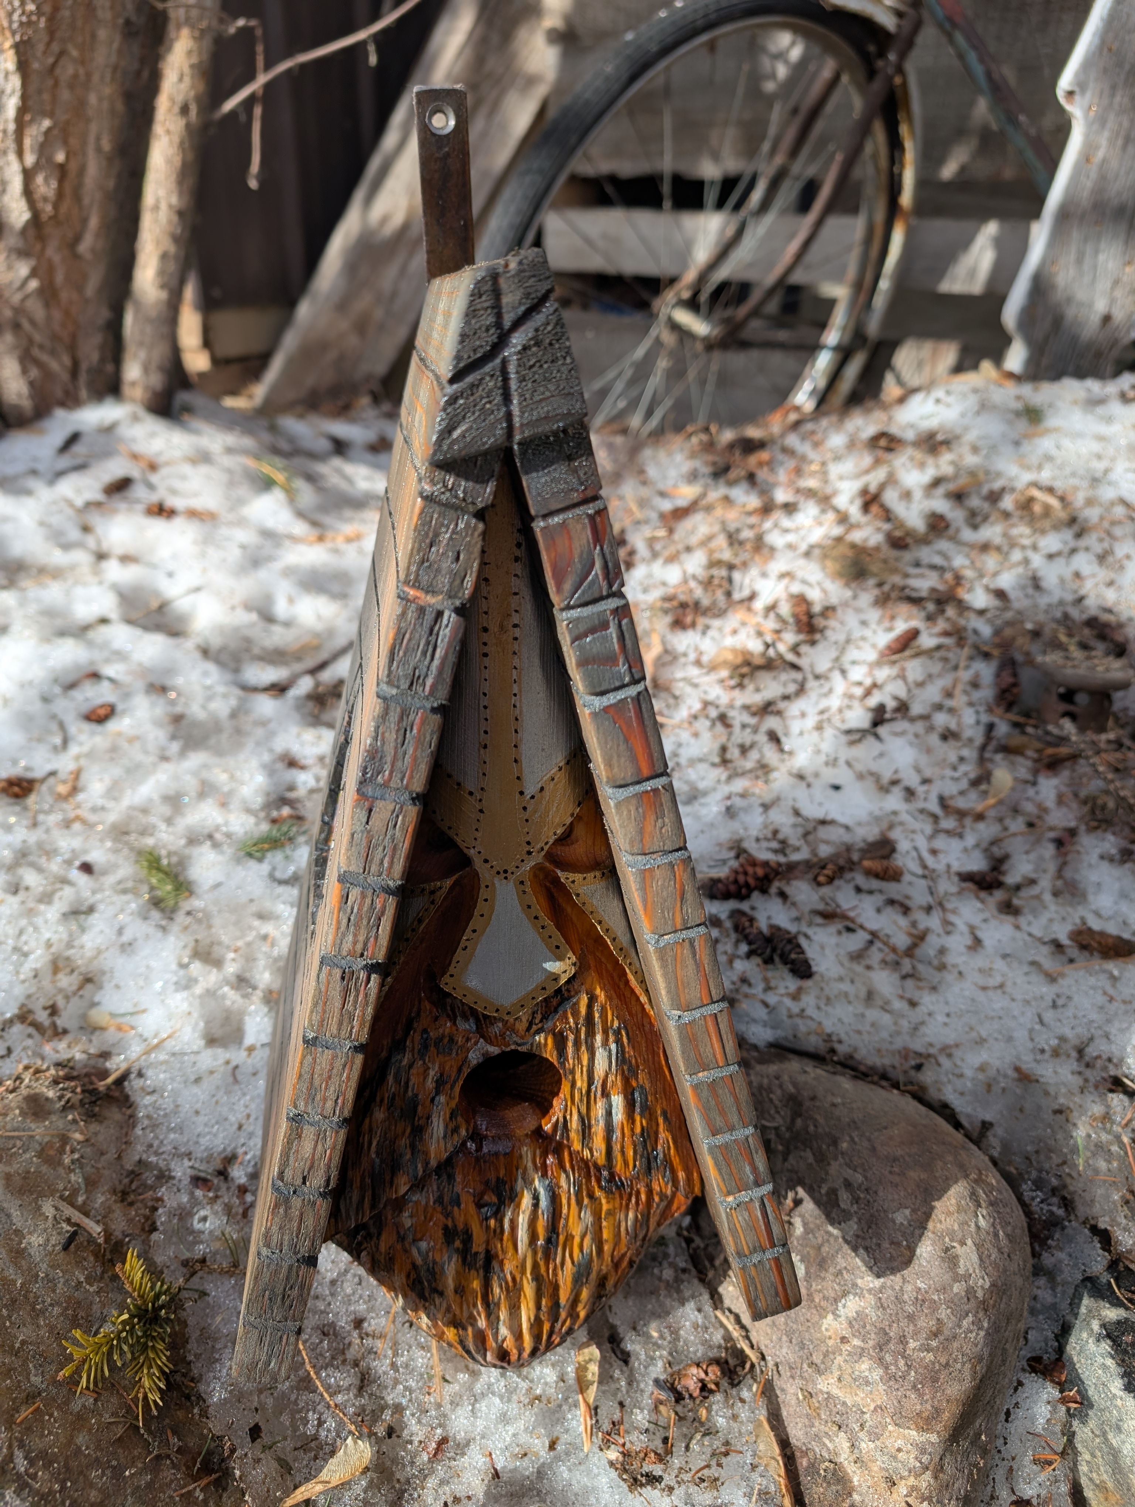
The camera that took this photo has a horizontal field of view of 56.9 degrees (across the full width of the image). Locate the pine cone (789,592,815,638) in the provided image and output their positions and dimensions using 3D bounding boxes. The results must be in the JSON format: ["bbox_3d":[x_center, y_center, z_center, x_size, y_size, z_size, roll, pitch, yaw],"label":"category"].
[{"bbox_3d":[0.187,-0.112,0.840,0.016,0.015,0.055,4,34,5],"label":"pine cone"}]

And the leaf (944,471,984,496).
[{"bbox_3d":[0.390,-0.266,1.030,0.042,0.012,0.013,-23,38,-34],"label":"leaf"}]

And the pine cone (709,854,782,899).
[{"bbox_3d":[0.086,0.060,0.510,0.040,0.019,0.021,-11,33,-19],"label":"pine cone"}]

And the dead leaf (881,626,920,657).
[{"bbox_3d":[0.258,-0.086,0.810,0.012,0.011,0.045,27,42,33],"label":"dead leaf"}]

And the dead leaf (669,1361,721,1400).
[{"bbox_3d":[0.048,0.237,0.395,0.019,0.007,0.011,-13,31,-25],"label":"dead leaf"}]

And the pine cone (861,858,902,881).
[{"bbox_3d":[0.185,0.068,0.615,0.025,0.009,0.010,19,35,27],"label":"pine cone"}]

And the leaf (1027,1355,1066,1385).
[{"bbox_3d":[0.188,0.242,0.410,0.015,0.005,0.008,20,33,32],"label":"leaf"}]

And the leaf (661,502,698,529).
[{"bbox_3d":[0.104,-0.221,0.970,0.022,0.014,0.042,24,38,33],"label":"leaf"}]

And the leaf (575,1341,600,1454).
[{"bbox_3d":[0.007,0.239,0.390,0.009,0.004,0.041,1,28,1],"label":"leaf"}]

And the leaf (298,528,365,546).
[{"bbox_3d":[-0.210,-0.194,0.935,0.058,0.010,0.018,-4,31,-7],"label":"leaf"}]

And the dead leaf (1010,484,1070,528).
[{"bbox_3d":[0.444,-0.233,0.985,0.048,0.030,0.042,11,32,17],"label":"dead leaf"}]

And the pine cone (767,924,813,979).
[{"bbox_3d":[0.120,0.106,0.565,0.013,0.013,0.038,-10,33,-17],"label":"pine cone"}]

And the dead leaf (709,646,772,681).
[{"bbox_3d":[0.129,-0.067,0.785,0.045,0.016,0.026,10,35,13],"label":"dead leaf"}]

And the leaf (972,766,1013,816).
[{"bbox_3d":[0.238,0.020,0.585,0.017,0.014,0.040,24,38,33],"label":"leaf"}]

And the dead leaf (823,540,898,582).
[{"bbox_3d":[0.246,-0.163,0.885,0.057,0.020,0.048,0,31,0],"label":"dead leaf"}]

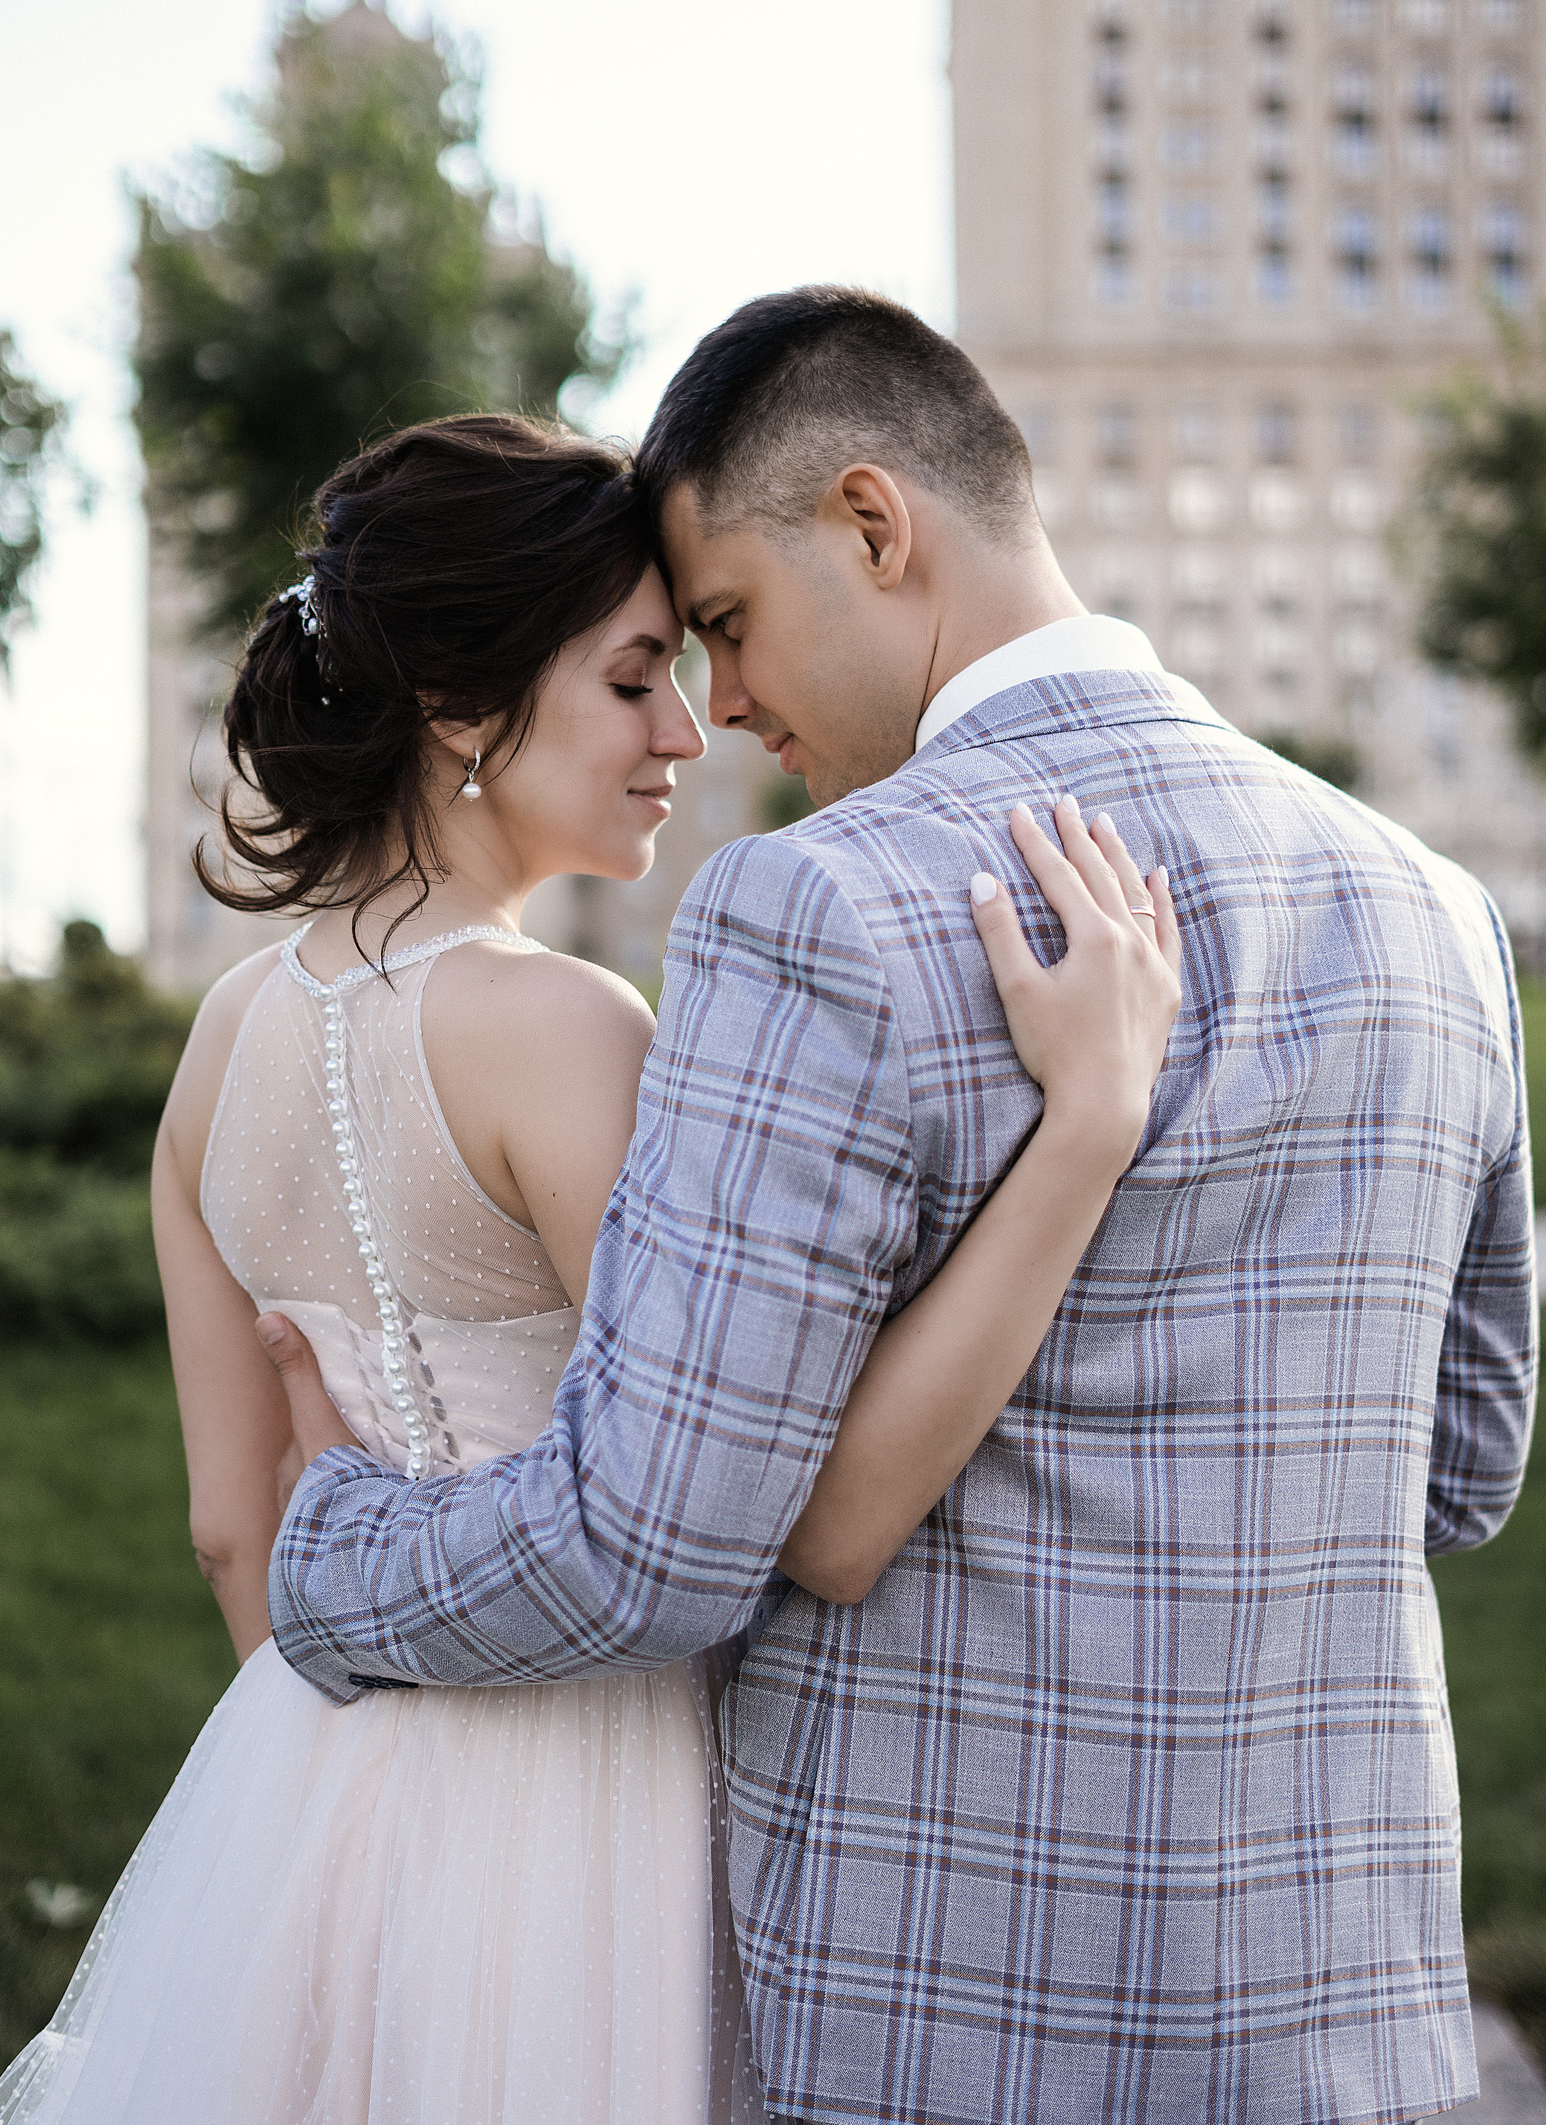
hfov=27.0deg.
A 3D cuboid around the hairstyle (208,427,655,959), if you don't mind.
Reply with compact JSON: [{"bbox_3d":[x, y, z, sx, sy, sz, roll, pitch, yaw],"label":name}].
[{"bbox_3d":[-0.180,-0.201,1.680,0.233,0.265,0.195,-1,3,-6],"label":"hairstyle"}]

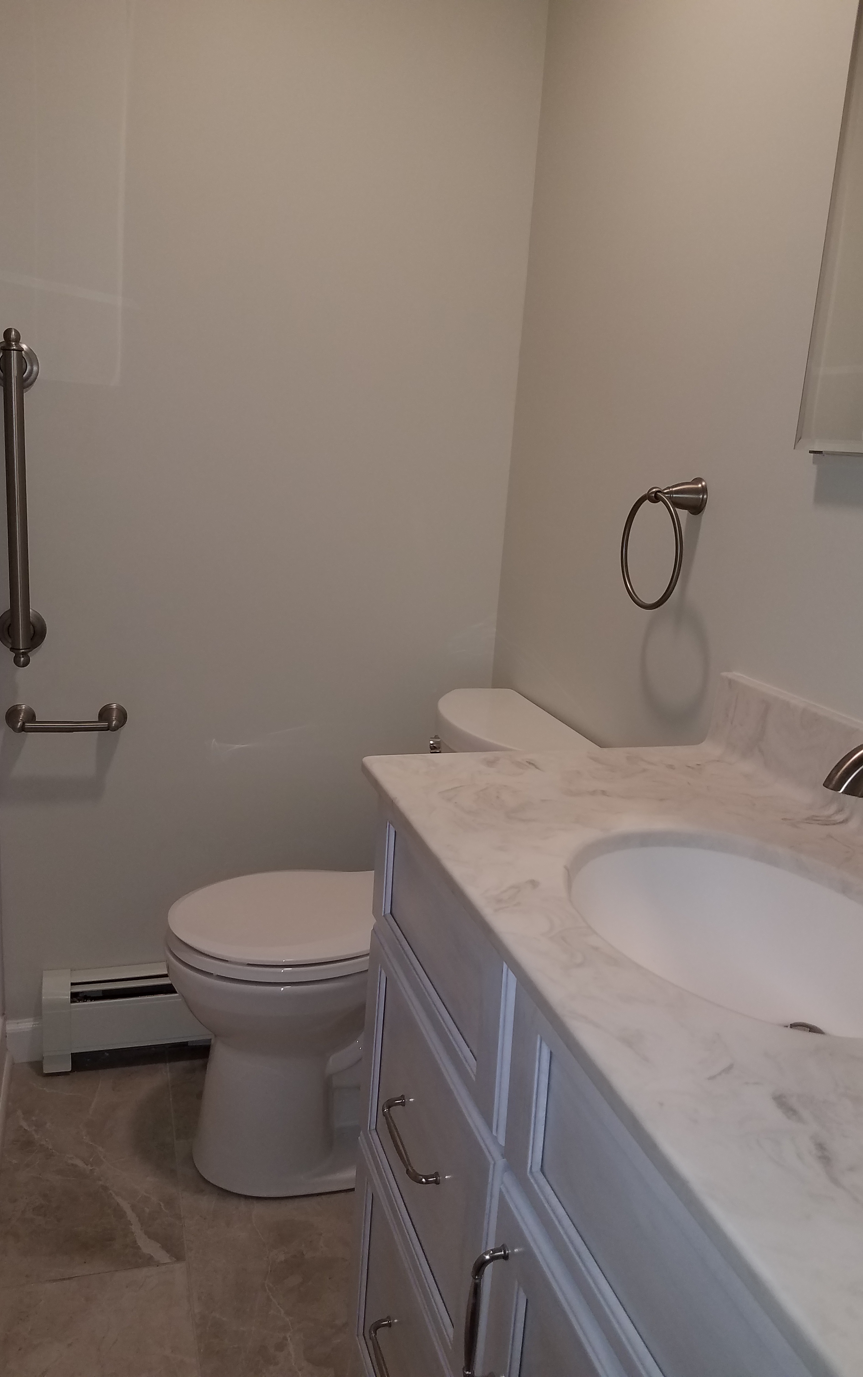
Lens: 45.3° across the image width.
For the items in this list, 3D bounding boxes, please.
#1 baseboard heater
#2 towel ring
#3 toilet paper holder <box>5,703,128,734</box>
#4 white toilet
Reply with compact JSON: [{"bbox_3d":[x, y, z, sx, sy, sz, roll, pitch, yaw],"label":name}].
[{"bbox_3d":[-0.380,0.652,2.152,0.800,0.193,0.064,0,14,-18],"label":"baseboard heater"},{"bbox_3d":[0.329,-0.200,1.429,0.084,0.181,0.166,0,14,-18],"label":"towel ring"},{"bbox_3d":[-0.669,0.061,1.902,0.213,0.053,0.073,0,14,-18],"label":"toilet paper holder"},{"bbox_3d":[-0.123,0.440,1.837,0.685,0.784,0.440,0,14,-18],"label":"white toilet"}]

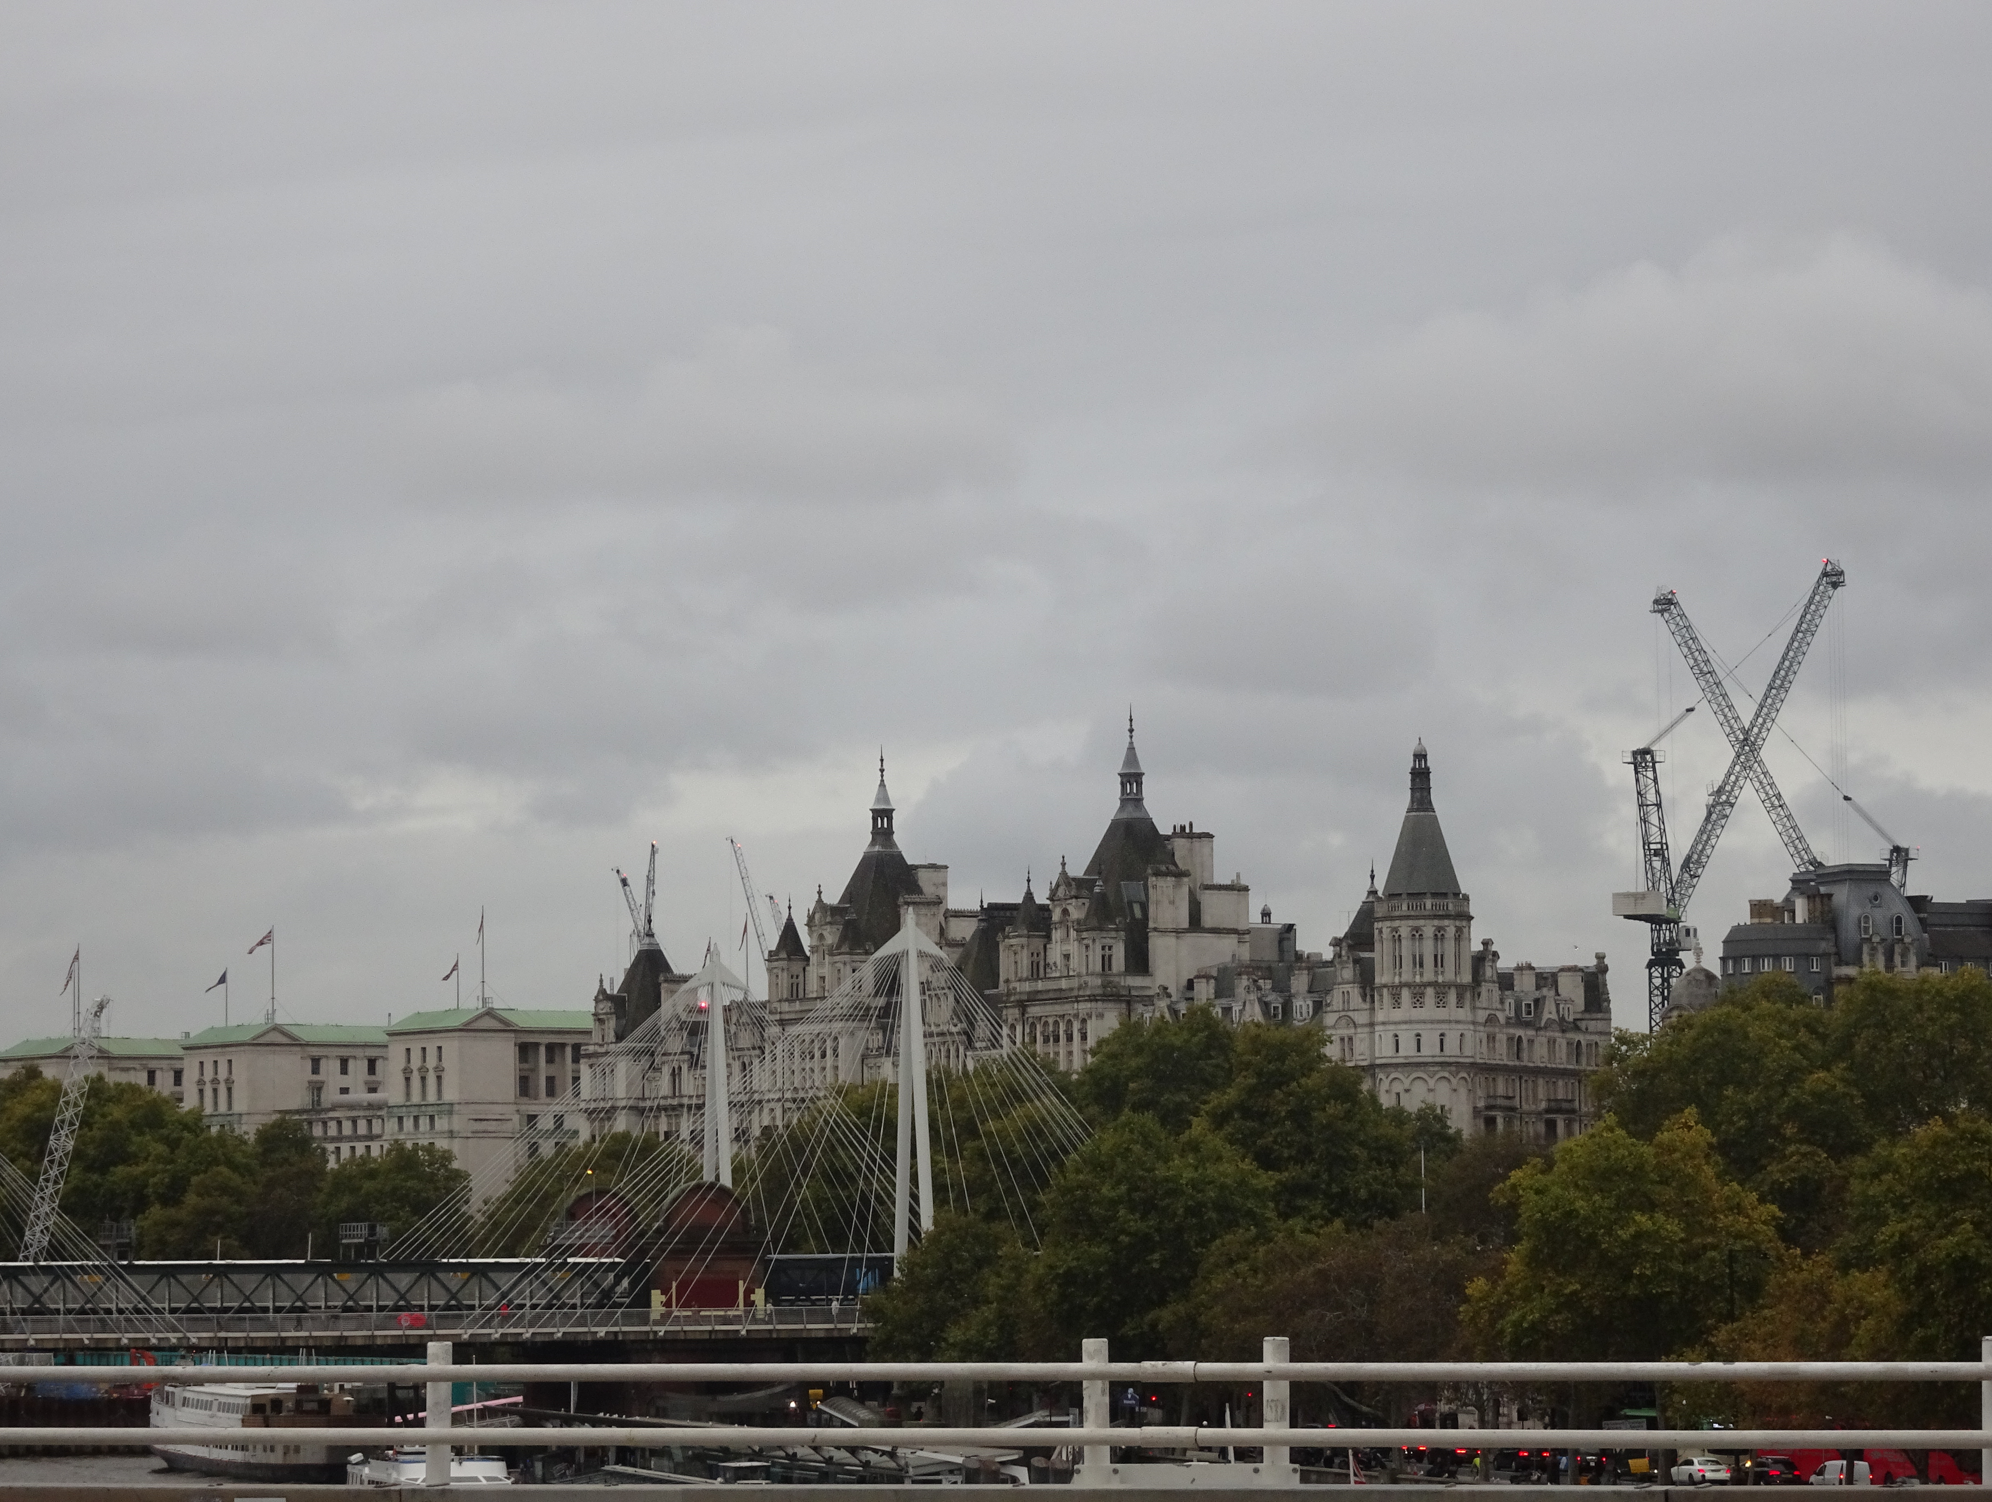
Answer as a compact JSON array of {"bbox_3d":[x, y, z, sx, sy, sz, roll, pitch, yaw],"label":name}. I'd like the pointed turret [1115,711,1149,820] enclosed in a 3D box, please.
[{"bbox_3d":[11.905,1.234,568.000,2.750,9.800,2.750,2,-5,-27],"label":"pointed turret"}]

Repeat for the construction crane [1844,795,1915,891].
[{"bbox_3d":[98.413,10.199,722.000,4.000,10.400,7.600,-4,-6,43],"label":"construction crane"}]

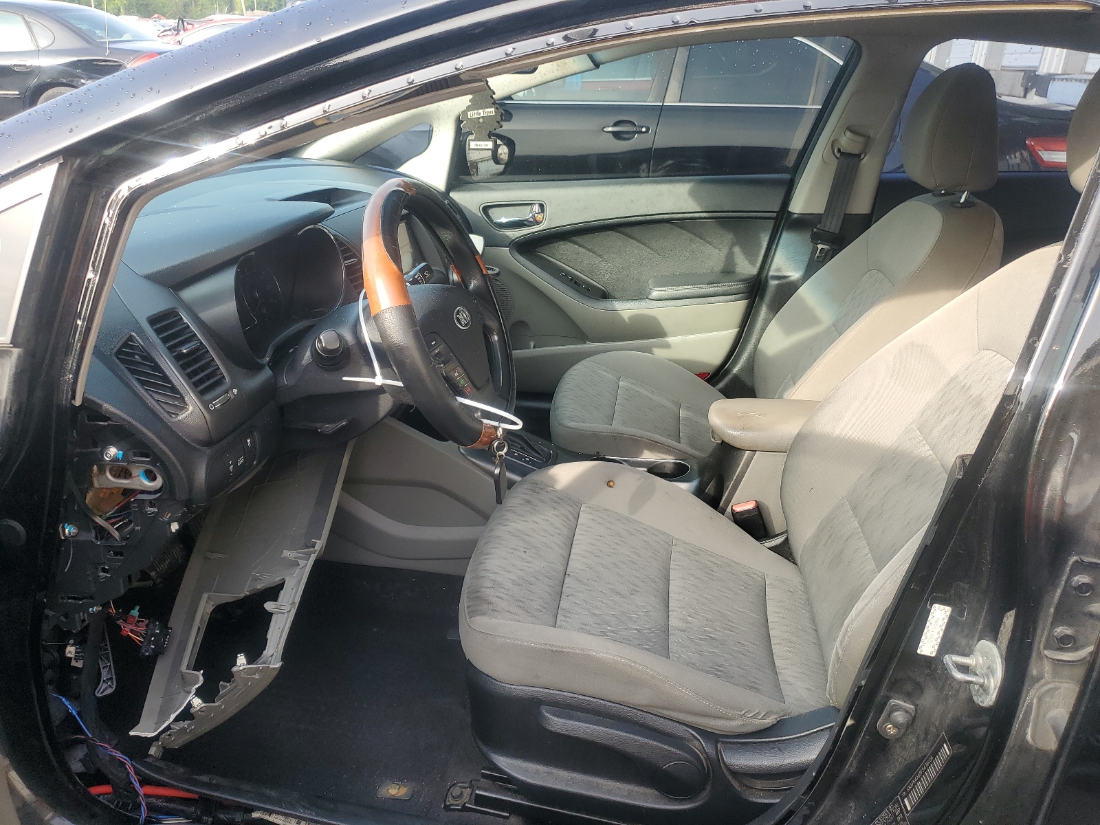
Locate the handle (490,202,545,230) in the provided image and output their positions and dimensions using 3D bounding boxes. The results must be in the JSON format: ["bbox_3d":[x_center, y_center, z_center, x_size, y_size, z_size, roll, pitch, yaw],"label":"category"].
[{"bbox_3d":[-0.082,-0.502,2.108,0.145,0.065,0.040,5,25,8],"label":"handle"}]

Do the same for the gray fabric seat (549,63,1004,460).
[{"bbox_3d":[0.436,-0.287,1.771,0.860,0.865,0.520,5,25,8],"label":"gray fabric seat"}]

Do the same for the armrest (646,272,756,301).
[{"bbox_3d":[0.384,-0.312,2.084,0.275,0.055,0.085,5,25,8],"label":"armrest"}]

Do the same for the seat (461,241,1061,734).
[{"bbox_3d":[0.321,0.000,1.115,0.870,0.850,0.530,5,25,8],"label":"seat"}]

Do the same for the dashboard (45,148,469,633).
[{"bbox_3d":[-0.519,-0.208,1.560,0.570,0.475,1.380,5,25,8],"label":"dashboard"}]

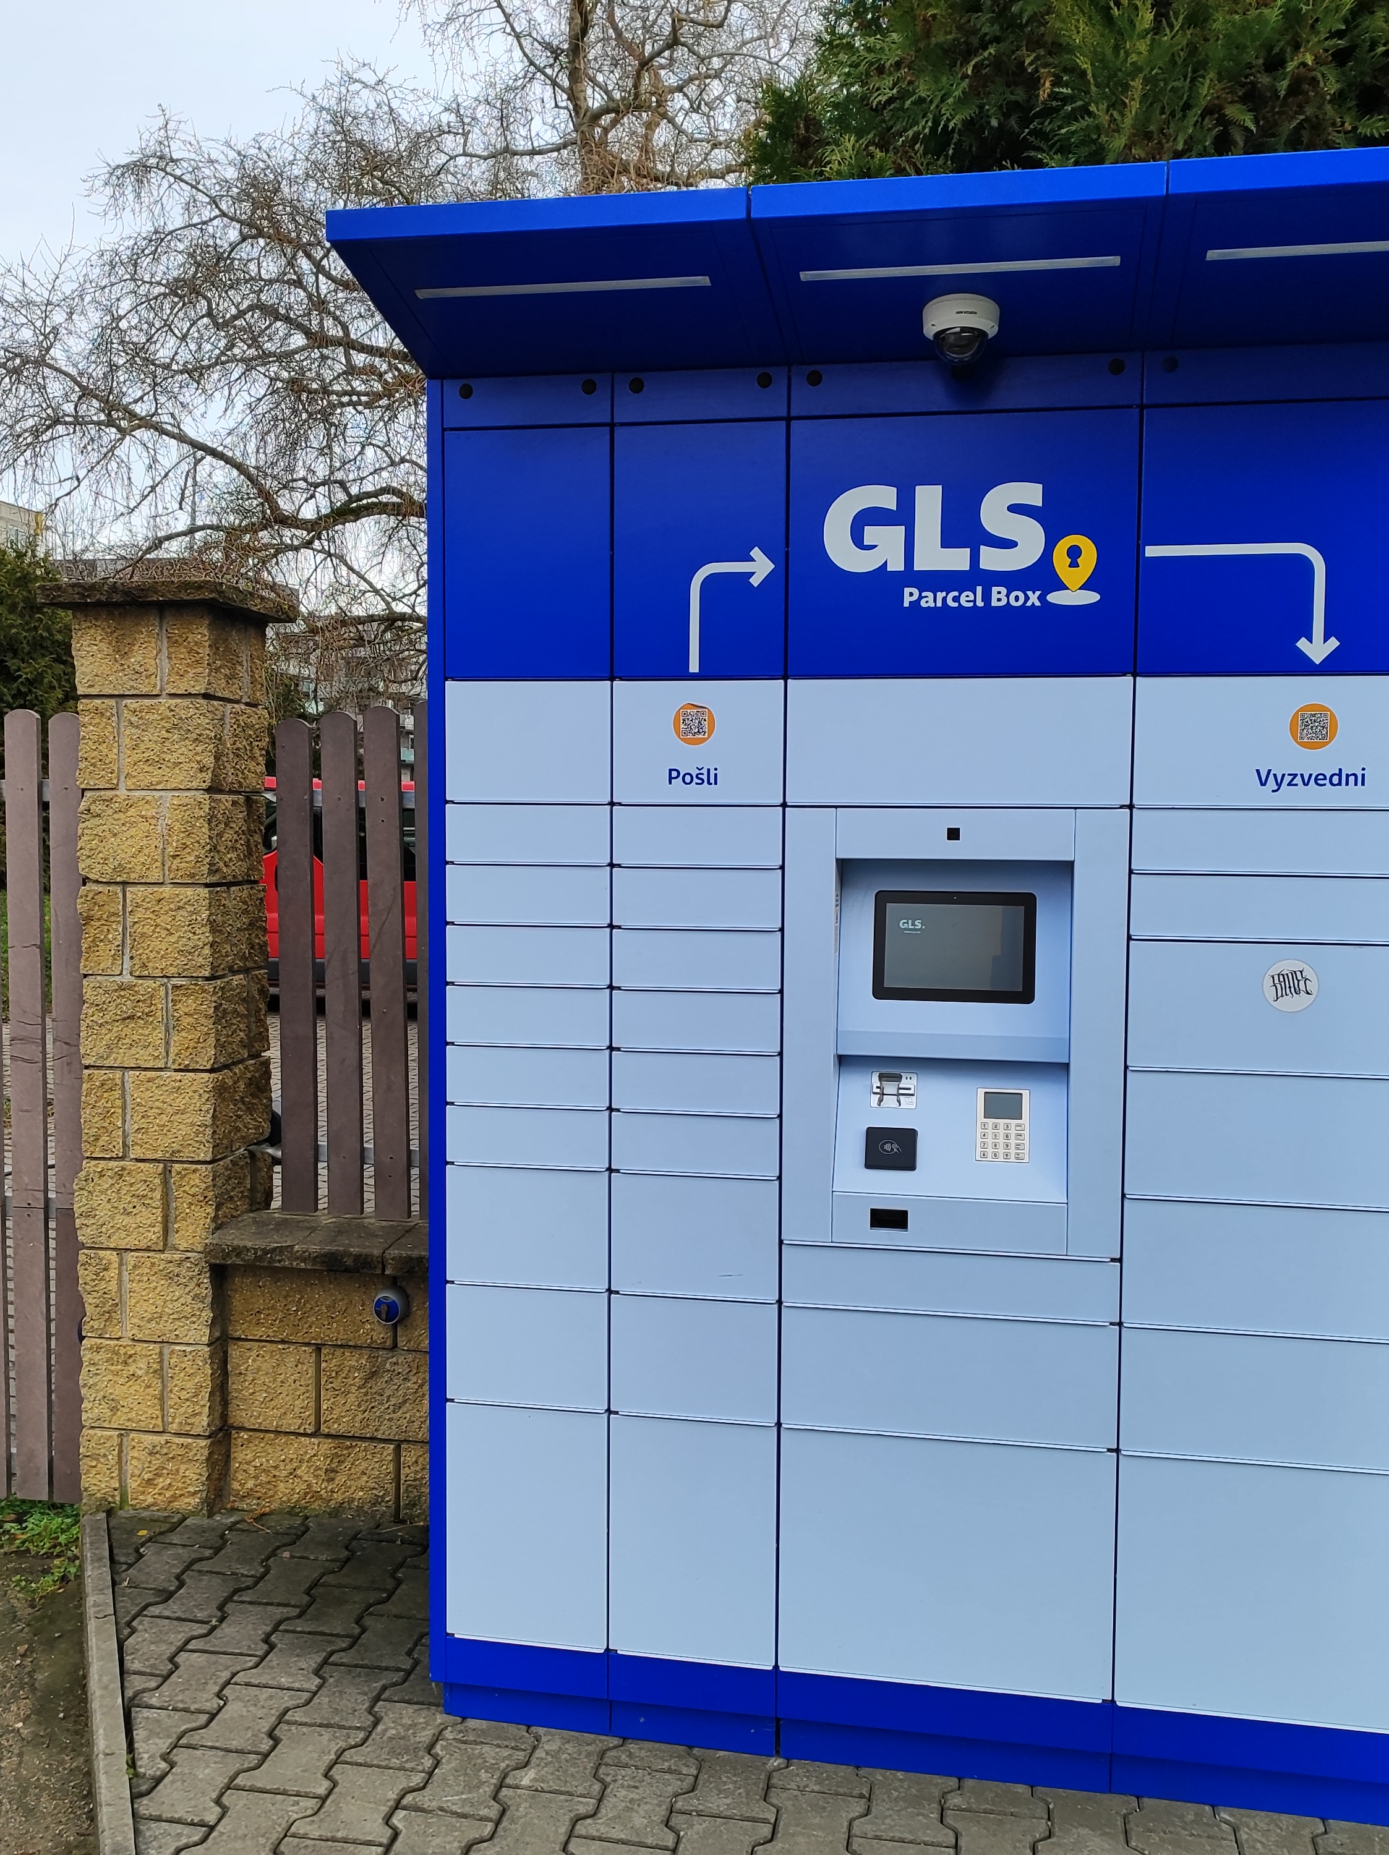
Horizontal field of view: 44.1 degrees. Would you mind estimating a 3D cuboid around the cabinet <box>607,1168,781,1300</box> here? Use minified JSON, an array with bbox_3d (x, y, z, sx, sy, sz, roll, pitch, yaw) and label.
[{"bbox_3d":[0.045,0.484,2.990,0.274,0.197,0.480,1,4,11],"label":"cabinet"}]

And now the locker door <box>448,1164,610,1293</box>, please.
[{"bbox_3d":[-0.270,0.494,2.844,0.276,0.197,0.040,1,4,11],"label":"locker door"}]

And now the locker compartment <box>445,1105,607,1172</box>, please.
[{"bbox_3d":[-0.228,0.331,3.053,0.273,0.094,0.480,1,4,11],"label":"locker compartment"}]

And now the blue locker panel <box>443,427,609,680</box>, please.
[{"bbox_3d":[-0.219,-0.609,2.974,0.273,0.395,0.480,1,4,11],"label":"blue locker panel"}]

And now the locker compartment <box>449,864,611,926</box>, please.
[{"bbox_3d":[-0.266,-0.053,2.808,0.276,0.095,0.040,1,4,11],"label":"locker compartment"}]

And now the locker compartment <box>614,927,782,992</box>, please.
[{"bbox_3d":[0.049,0.039,2.982,0.275,0.093,0.480,1,4,11],"label":"locker compartment"}]

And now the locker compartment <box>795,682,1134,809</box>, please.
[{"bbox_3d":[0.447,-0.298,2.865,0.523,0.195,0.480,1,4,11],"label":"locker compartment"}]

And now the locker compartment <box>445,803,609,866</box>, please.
[{"bbox_3d":[-0.225,-0.165,3.022,0.273,0.093,0.480,1,4,11],"label":"locker compartment"}]

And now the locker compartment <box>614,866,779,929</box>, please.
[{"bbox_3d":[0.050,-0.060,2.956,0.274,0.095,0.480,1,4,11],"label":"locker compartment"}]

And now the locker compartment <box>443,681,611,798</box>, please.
[{"bbox_3d":[-0.224,-0.313,3.013,0.273,0.193,0.480,1,4,11],"label":"locker compartment"}]

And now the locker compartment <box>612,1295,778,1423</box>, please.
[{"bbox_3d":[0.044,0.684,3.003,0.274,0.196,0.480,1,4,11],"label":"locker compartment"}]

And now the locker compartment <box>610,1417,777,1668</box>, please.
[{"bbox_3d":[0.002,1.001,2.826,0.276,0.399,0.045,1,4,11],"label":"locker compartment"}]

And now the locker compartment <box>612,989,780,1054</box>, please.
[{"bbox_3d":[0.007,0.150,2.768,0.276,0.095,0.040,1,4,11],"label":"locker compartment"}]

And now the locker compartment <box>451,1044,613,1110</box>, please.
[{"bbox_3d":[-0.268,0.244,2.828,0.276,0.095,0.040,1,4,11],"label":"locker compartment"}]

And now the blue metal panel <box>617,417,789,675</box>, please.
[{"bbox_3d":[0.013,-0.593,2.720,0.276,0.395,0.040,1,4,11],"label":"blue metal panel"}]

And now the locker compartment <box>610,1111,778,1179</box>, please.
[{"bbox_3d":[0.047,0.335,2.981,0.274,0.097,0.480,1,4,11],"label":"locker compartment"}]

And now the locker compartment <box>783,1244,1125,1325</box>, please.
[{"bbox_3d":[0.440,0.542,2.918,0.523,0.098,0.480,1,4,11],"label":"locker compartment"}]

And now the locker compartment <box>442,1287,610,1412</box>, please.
[{"bbox_3d":[-0.231,0.682,3.075,0.273,0.195,0.480,1,4,11],"label":"locker compartment"}]

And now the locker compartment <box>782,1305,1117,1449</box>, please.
[{"bbox_3d":[0.444,0.695,2.946,0.526,0.195,0.480,1,4,11],"label":"locker compartment"}]

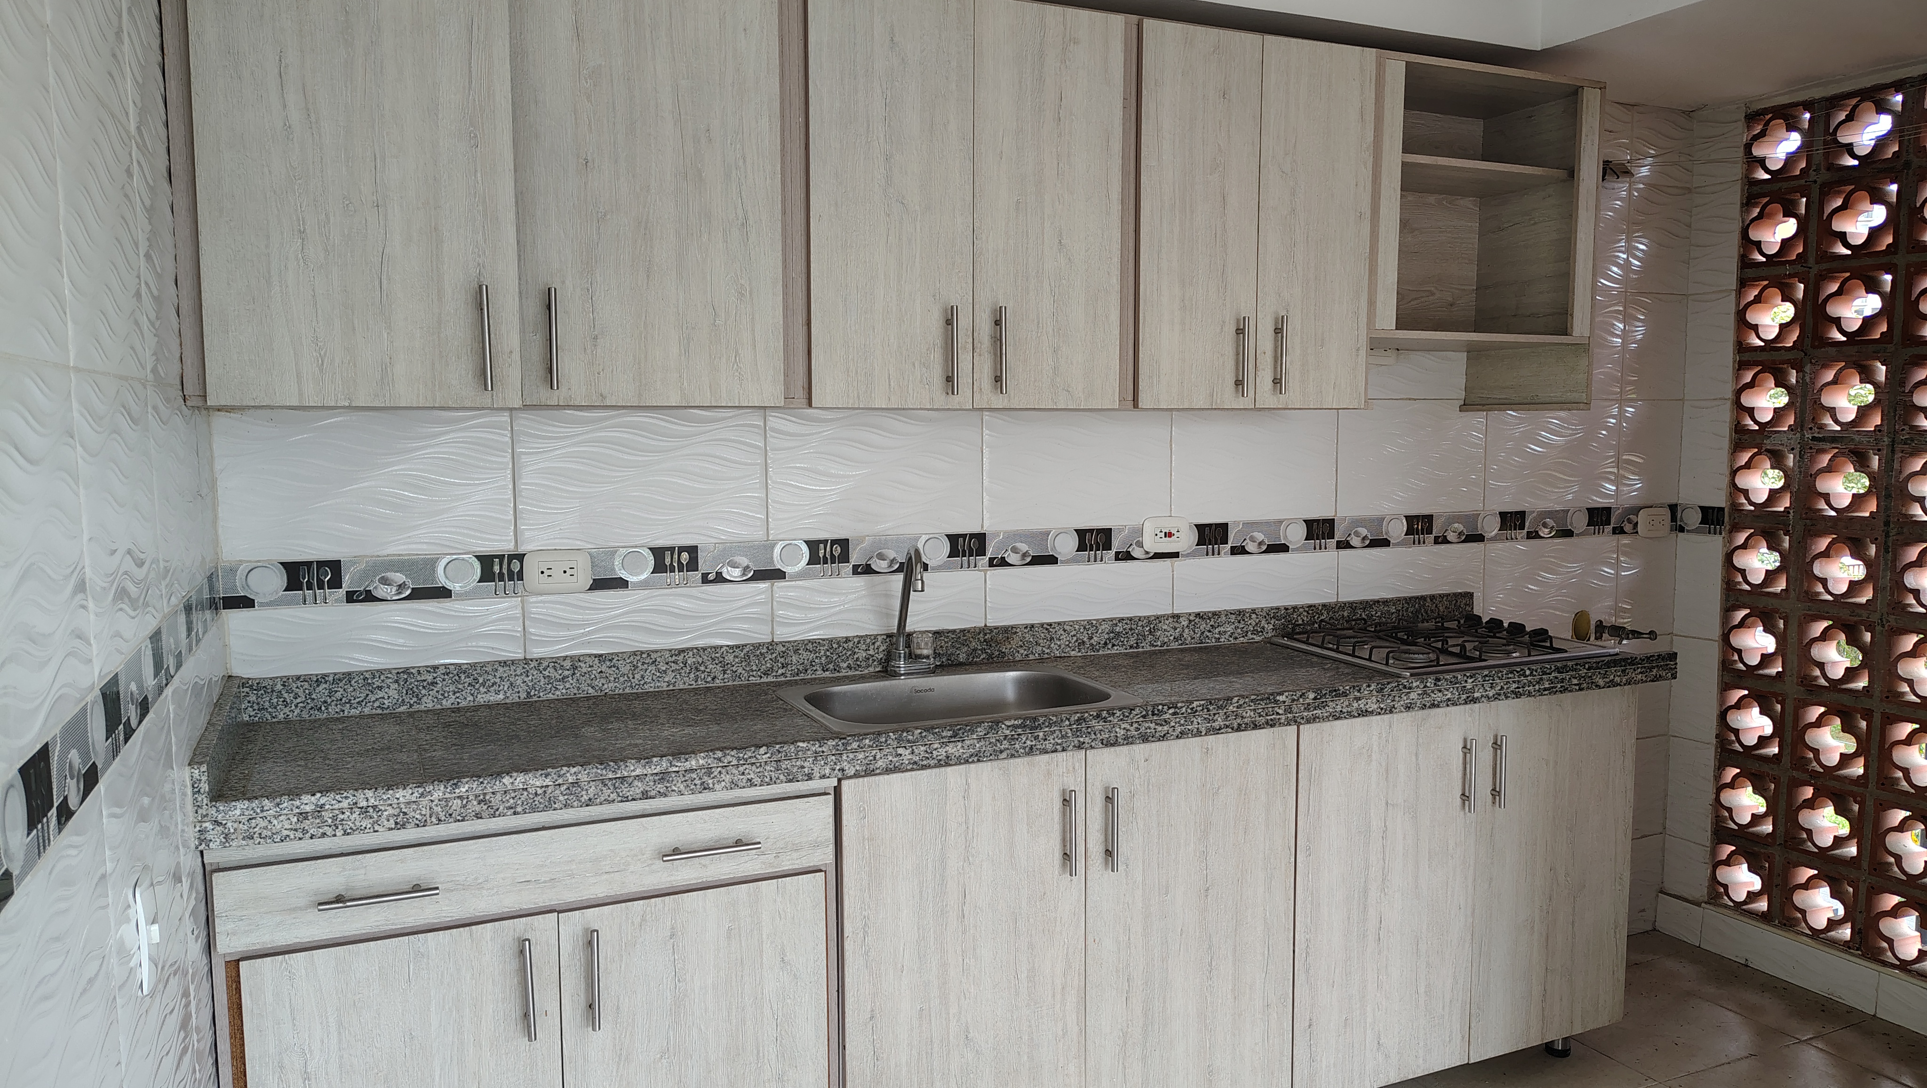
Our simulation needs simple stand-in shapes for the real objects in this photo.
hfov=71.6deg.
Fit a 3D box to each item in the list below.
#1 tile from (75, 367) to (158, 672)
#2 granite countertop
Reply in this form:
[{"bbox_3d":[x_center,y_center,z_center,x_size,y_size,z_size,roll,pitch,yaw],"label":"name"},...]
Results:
[{"bbox_3d":[-0.833,-0.028,1.323,0.010,0.273,0.451,-3,6,-24],"label":"tile"},{"bbox_3d":[0.147,0.253,2.480,2.698,0.124,0.539,-3,6,-24],"label":"granite countertop"}]

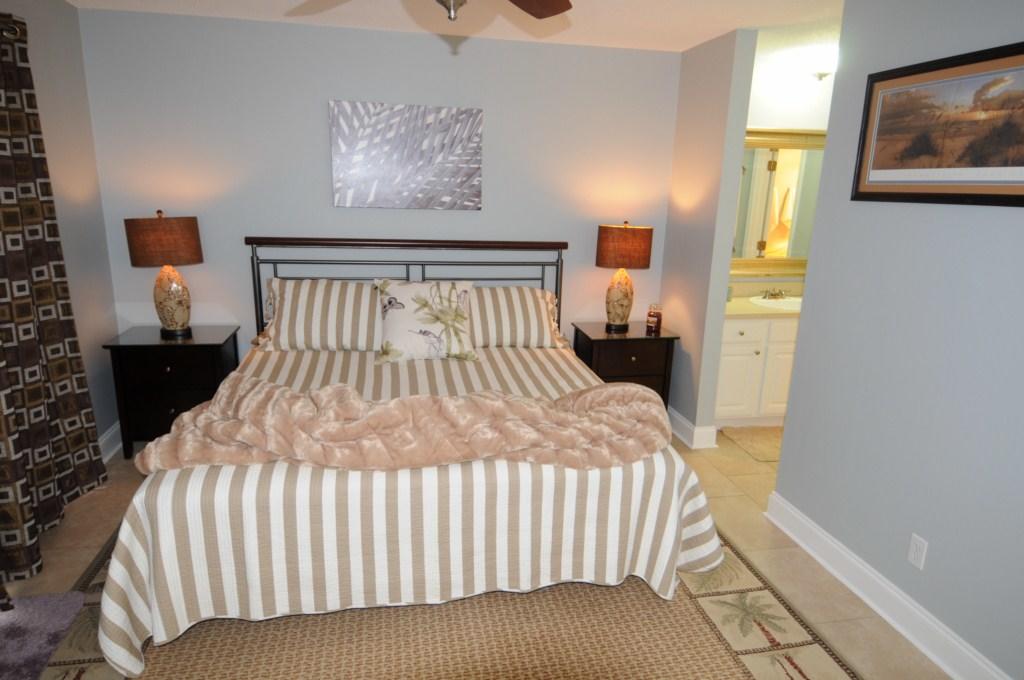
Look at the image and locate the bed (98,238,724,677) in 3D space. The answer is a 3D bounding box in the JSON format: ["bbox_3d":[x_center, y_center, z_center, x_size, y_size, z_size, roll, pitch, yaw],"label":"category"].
[{"bbox_3d":[-0.411,0.211,2.943,2.288,1.249,2.137,-1,13,-10],"label":"bed"}]

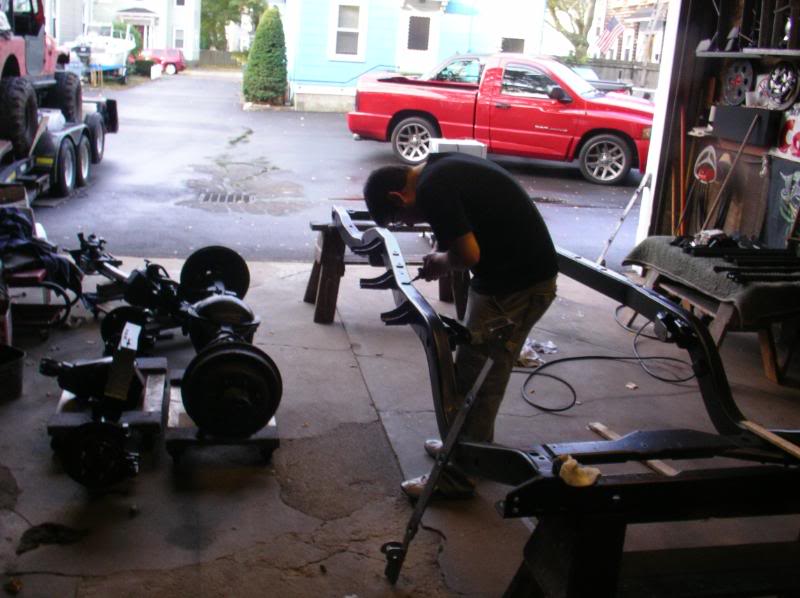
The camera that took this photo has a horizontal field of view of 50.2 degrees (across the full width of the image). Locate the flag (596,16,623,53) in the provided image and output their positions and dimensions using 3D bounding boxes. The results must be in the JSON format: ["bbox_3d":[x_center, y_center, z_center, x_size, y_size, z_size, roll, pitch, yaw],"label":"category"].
[{"bbox_3d":[9.321,-11.723,38.000,0.850,1.450,0.250,42,21,-2],"label":"flag"}]

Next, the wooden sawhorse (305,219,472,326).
[{"bbox_3d":[-0.090,-0.211,5.697,1.050,0.600,0.550,0,16,-16],"label":"wooden sawhorse"}]

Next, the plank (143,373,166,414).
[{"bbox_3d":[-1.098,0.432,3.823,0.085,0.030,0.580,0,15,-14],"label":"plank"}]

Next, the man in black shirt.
[{"bbox_3d":[0.215,0.079,3.350,0.750,1.290,0.560,3,15,-4],"label":"man in black shirt"}]

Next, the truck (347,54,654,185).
[{"bbox_3d":[1.899,-3.070,14.156,5.160,1.880,2.050,9,16,18],"label":"truck"}]

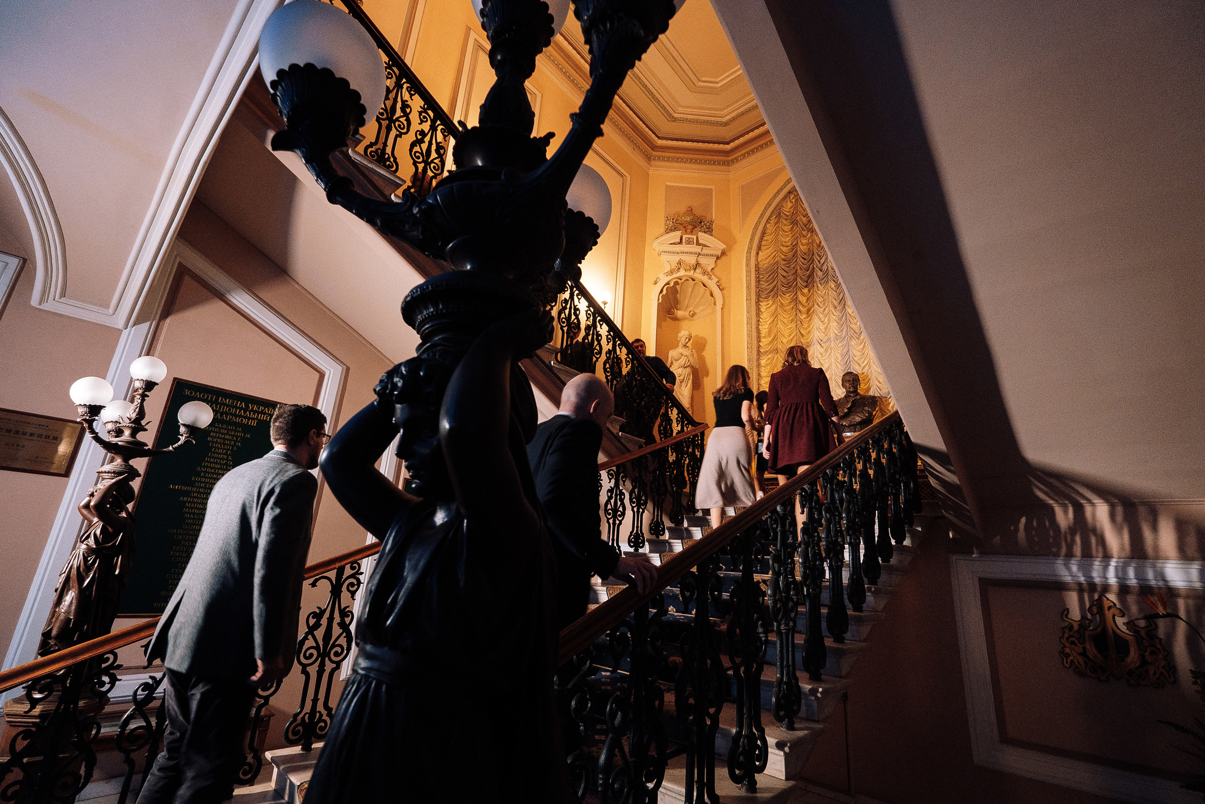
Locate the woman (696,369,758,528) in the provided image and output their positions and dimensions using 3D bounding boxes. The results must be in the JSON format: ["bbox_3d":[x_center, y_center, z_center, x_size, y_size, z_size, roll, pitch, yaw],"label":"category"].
[{"bbox_3d":[1.125,0.462,4.452,0.500,1.690,0.500,-11,-22,42],"label":"woman"}]

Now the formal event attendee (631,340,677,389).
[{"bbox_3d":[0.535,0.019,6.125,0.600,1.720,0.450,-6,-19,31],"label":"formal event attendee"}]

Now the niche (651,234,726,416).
[{"bbox_3d":[1.334,-1.146,7.919,1.220,3.580,0.450,4,-16,0],"label":"niche"}]

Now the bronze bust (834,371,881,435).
[{"bbox_3d":[3.053,0.004,6.054,0.550,0.790,0.400,-9,-21,38],"label":"bronze bust"}]

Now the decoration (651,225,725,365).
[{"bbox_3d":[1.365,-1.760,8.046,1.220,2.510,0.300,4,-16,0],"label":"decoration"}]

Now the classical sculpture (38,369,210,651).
[{"bbox_3d":[-2.507,0.541,2.569,0.550,1.600,0.580,-11,-22,42],"label":"classical sculpture"}]

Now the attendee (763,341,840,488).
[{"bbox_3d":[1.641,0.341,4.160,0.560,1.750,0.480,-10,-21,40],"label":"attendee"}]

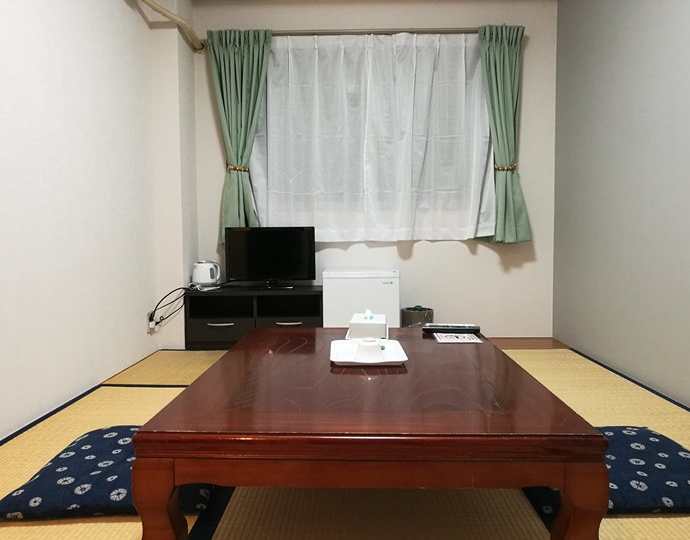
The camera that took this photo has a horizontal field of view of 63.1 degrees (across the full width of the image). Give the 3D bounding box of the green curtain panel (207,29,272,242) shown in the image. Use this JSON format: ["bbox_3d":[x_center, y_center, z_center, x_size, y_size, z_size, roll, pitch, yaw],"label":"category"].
[{"bbox_3d":[-0.700,-0.878,3.741,0.435,1.408,0.120,0,3,1],"label":"green curtain panel"}]

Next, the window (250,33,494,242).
[{"bbox_3d":[0.162,-0.875,3.754,1.716,1.380,0.070,0,3,1],"label":"window"}]

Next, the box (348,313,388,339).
[{"bbox_3d":[0.086,0.199,2.003,0.122,0.053,0.224,0,3,3],"label":"box"}]

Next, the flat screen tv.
[{"bbox_3d":[-0.484,-0.075,3.645,0.589,0.400,0.170,0,3,1],"label":"flat screen tv"}]

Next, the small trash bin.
[{"bbox_3d":[0.479,0.368,3.697,0.214,0.230,0.214,0,3,1],"label":"small trash bin"}]

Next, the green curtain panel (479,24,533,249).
[{"bbox_3d":[1.056,-0.884,3.696,0.346,1.417,0.120,0,3,1],"label":"green curtain panel"}]

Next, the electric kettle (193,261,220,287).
[{"bbox_3d":[-0.930,0.032,3.758,0.187,0.178,0.140,-1,3,-9],"label":"electric kettle"}]

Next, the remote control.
[{"bbox_3d":[0.387,0.216,2.060,0.208,0.025,0.055,0,3,1],"label":"remote control"}]

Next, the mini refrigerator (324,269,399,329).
[{"bbox_3d":[0.109,0.243,3.653,0.469,0.489,0.450,0,3,1],"label":"mini refrigerator"}]

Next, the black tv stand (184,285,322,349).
[{"bbox_3d":[-0.560,0.305,3.703,0.863,0.366,0.390,0,3,1],"label":"black tv stand"}]

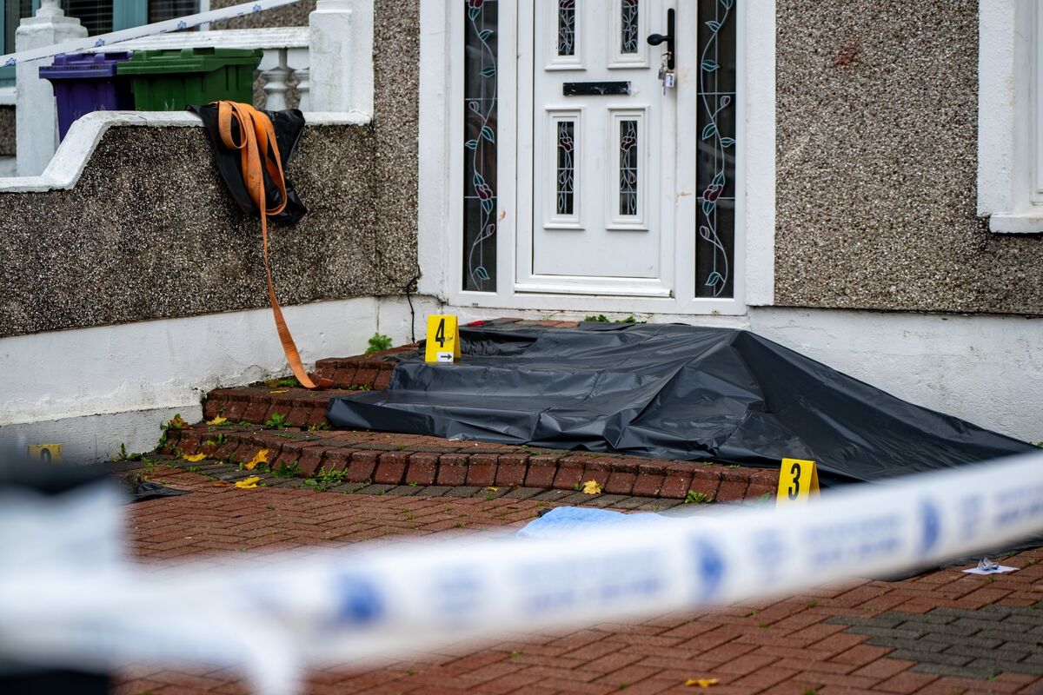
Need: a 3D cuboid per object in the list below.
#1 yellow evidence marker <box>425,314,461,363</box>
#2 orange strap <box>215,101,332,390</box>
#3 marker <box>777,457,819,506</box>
[{"bbox_3d":[-0.316,-0.035,10.430,0.123,0.184,0.092,1,3,17],"label":"yellow evidence marker"},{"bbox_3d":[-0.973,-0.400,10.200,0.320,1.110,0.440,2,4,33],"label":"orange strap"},{"bbox_3d":[0.871,0.447,8.190,0.123,0.184,0.092,3,5,40],"label":"marker"}]

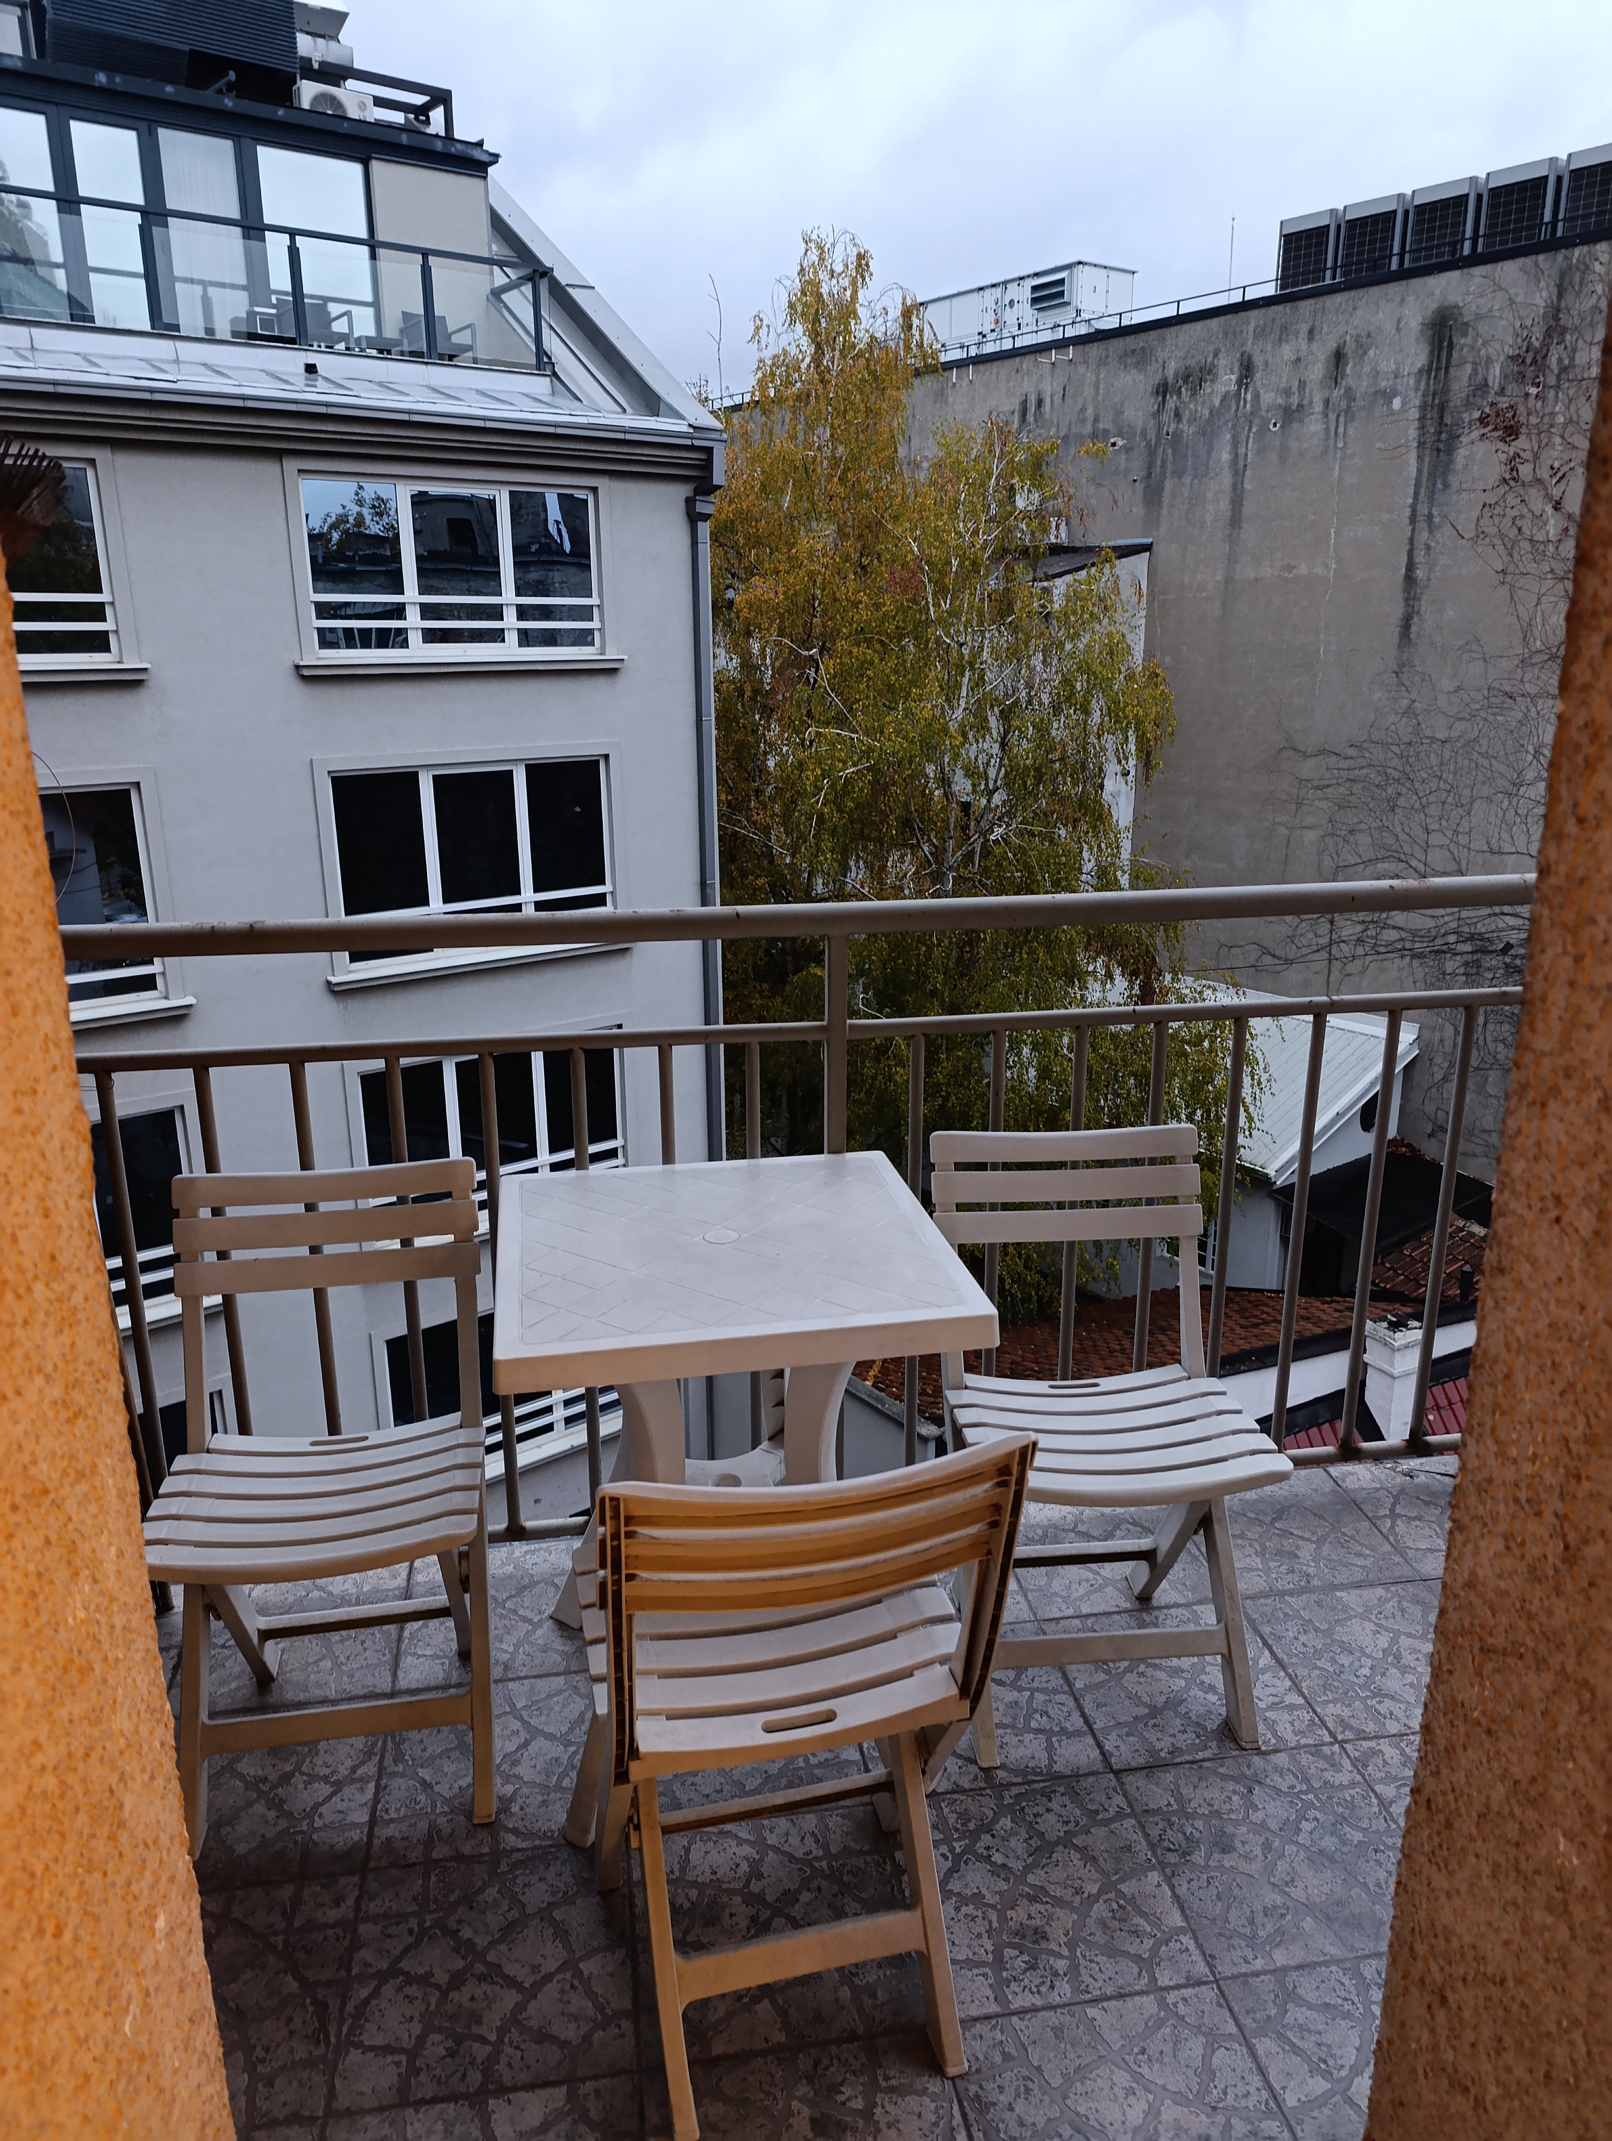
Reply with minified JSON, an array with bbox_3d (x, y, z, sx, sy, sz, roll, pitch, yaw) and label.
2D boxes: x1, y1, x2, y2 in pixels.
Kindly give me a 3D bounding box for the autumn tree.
[{"bbox_3d":[2.101,-2.773,20.904,8.200,16.600,7.900,-3,15,-9],"label":"autumn tree"}]

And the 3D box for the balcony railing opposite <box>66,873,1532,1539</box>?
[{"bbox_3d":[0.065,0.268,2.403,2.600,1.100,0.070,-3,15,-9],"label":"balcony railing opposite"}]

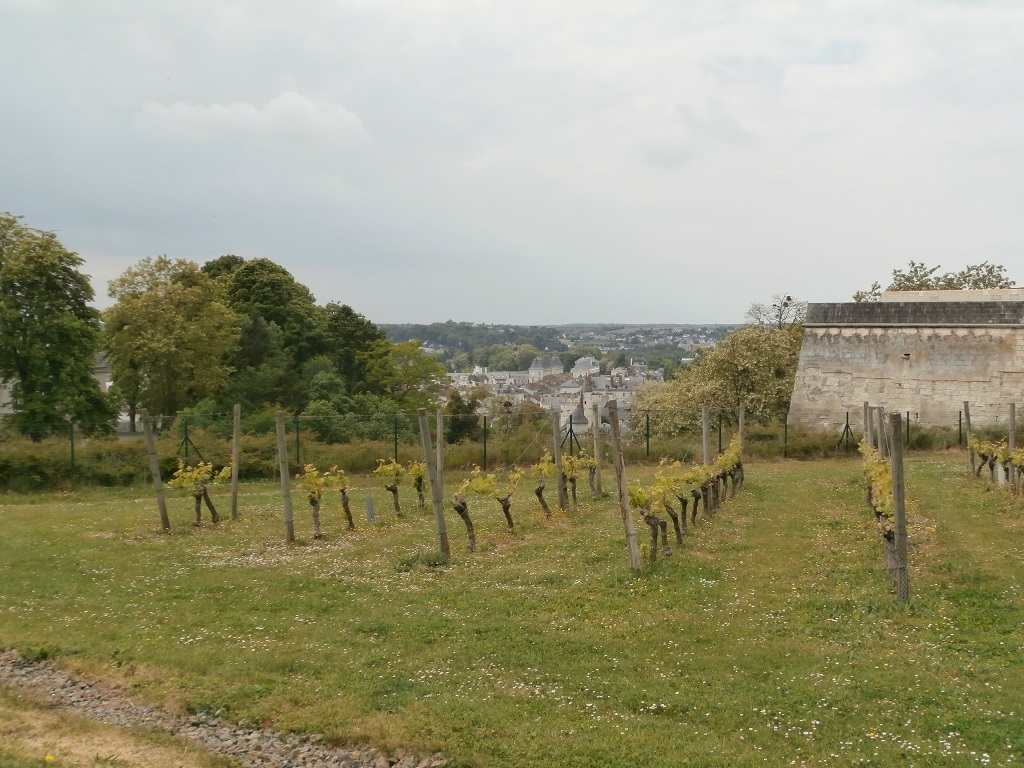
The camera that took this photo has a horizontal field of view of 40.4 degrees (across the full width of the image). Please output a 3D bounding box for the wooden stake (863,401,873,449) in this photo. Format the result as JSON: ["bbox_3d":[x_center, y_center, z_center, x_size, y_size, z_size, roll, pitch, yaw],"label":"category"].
[{"bbox_3d":[6.866,1.096,26.834,0.083,1.519,0.083,-2,2,0],"label":"wooden stake"}]

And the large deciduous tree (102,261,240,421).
[{"bbox_3d":[-15.140,-1.672,62.000,6.060,8.030,5.880,0,2,0],"label":"large deciduous tree"}]

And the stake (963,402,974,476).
[{"bbox_3d":[9.823,1.160,29.774,0.092,1.586,0.092,-7,2,0],"label":"stake"}]

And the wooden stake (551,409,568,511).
[{"bbox_3d":[0.681,1.083,19.922,0.092,1.471,0.092,-5,2,0],"label":"wooden stake"}]

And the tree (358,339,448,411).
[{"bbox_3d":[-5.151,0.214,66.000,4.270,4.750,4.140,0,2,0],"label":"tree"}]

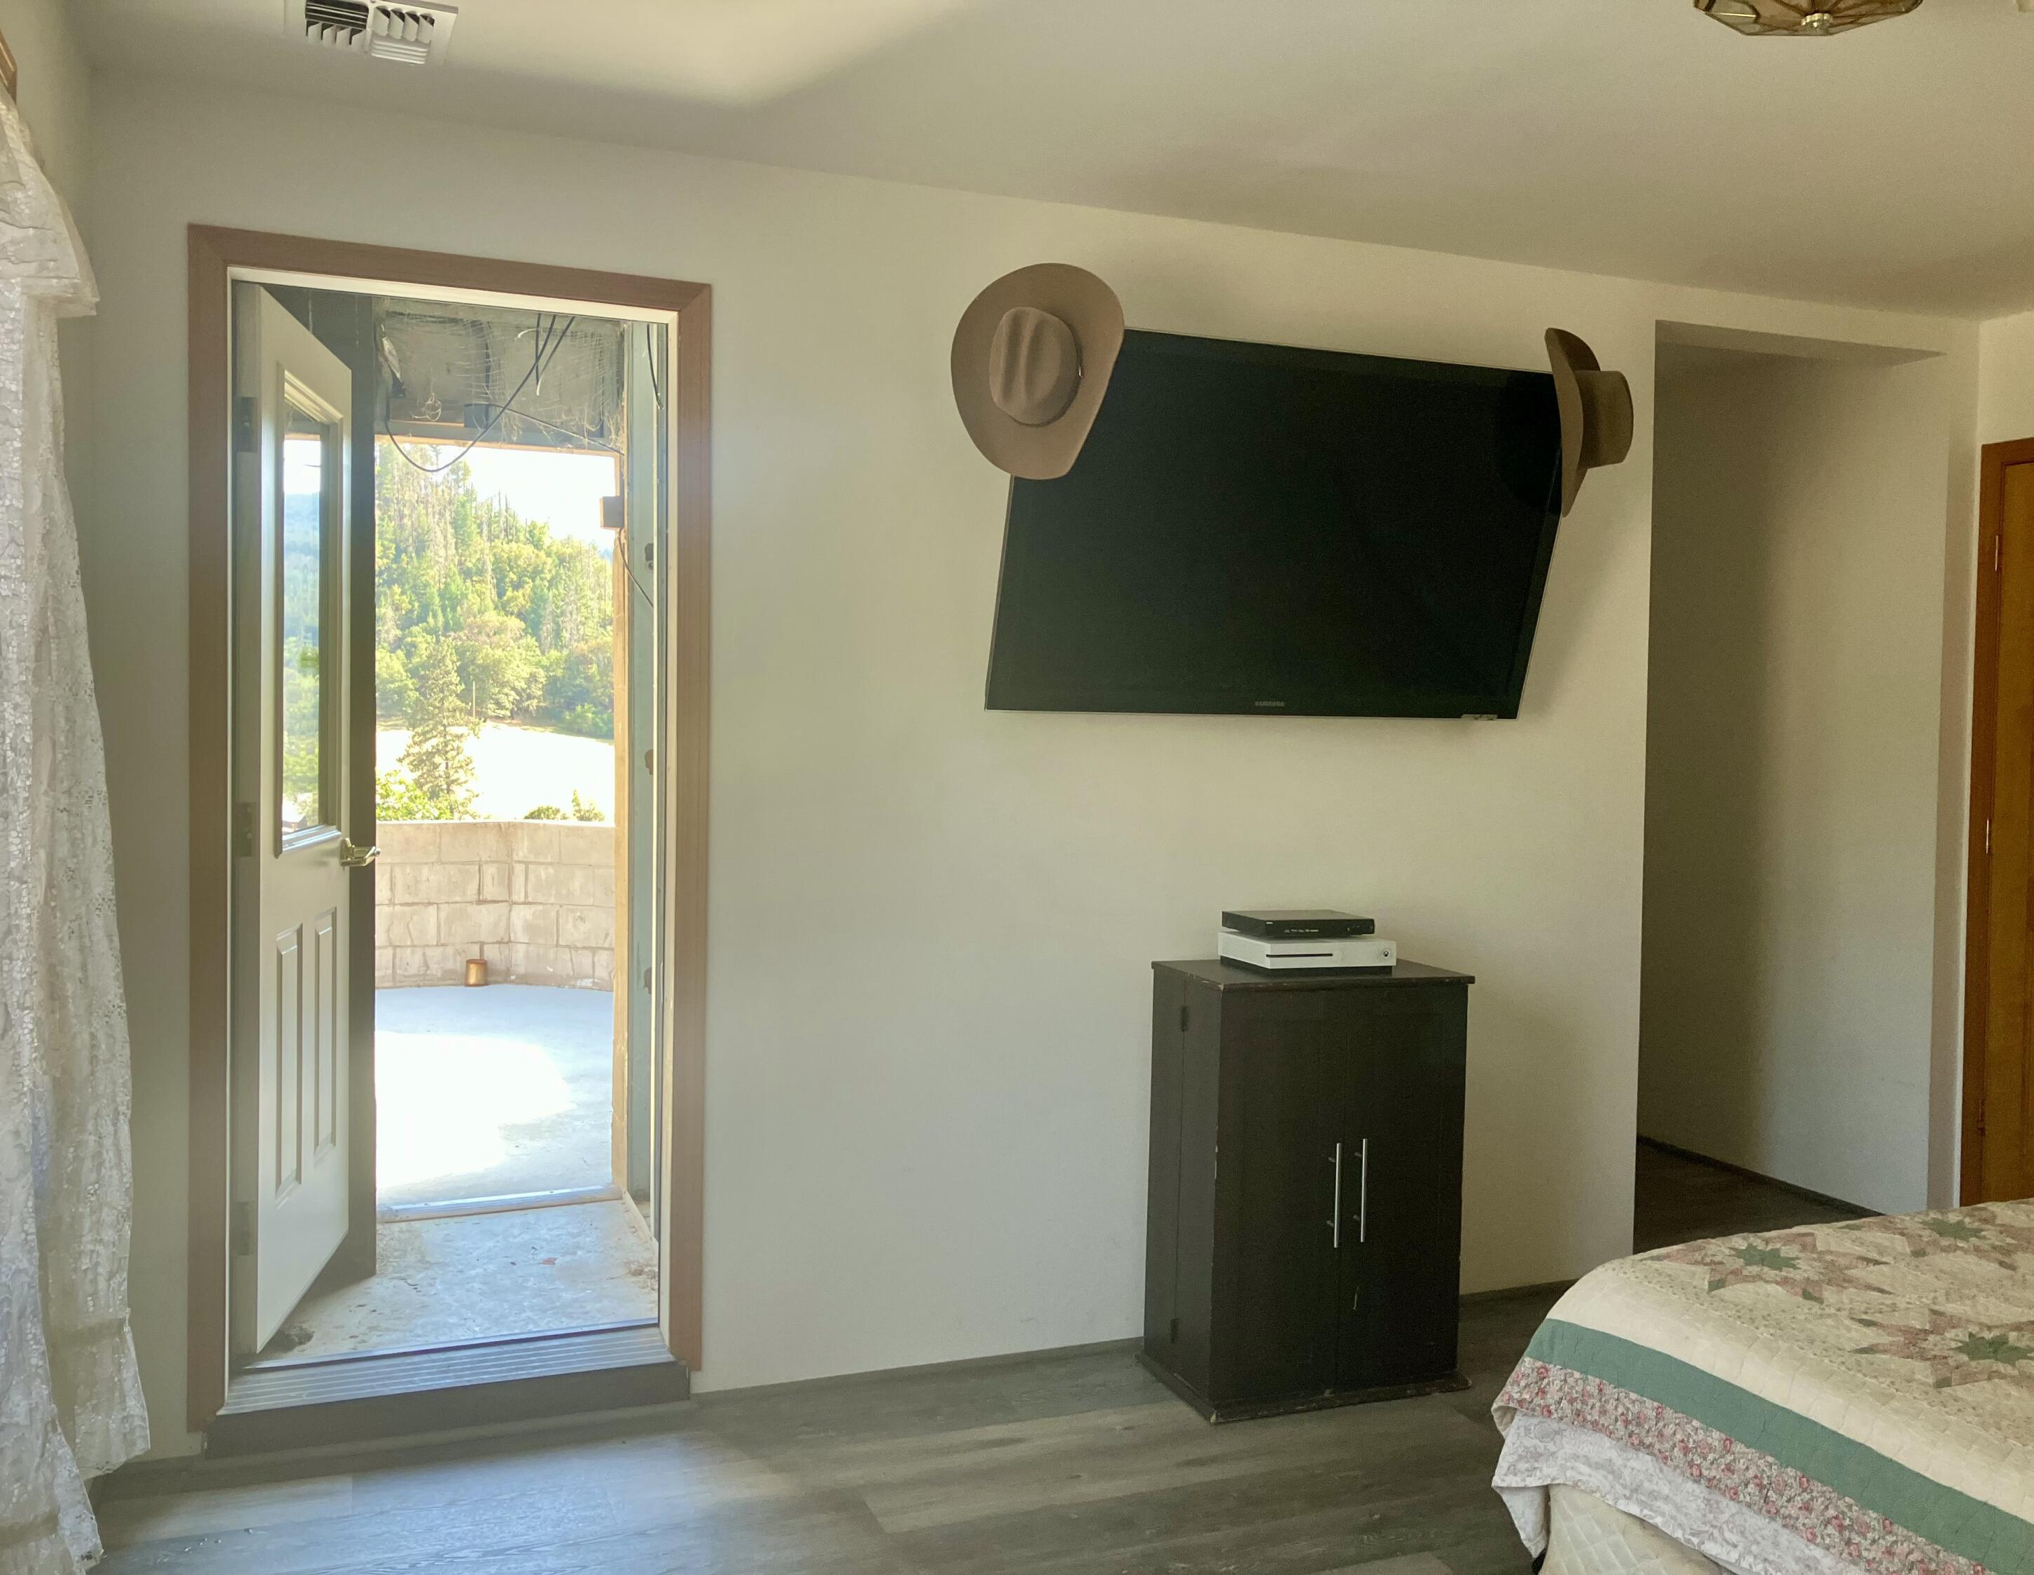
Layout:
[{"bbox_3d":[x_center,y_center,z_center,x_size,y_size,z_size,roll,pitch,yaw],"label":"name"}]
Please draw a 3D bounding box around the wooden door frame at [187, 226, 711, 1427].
[{"bbox_3d":[-1.063,0.100,3.232,0.916,2.166,0.170,0,2,-21],"label":"wooden door frame"}]

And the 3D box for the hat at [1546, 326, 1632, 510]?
[{"bbox_3d":[1.208,-0.774,3.595,0.160,0.385,0.320,-5,5,26],"label":"hat"}]

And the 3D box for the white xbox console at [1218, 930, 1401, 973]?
[{"bbox_3d":[0.617,0.349,3.614,0.295,0.064,0.230,0,2,-20],"label":"white xbox console"}]

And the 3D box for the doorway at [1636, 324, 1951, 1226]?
[{"bbox_3d":[1.940,0.045,4.385,0.946,2.356,0.180,0,2,-21],"label":"doorway"}]

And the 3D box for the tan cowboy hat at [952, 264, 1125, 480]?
[{"bbox_3d":[0.044,-0.772,3.137,0.320,0.385,0.160,5,7,16],"label":"tan cowboy hat"}]

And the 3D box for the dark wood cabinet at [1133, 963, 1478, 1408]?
[{"bbox_3d":[0.605,0.806,3.562,0.592,0.853,0.365,0,2,-19],"label":"dark wood cabinet"}]

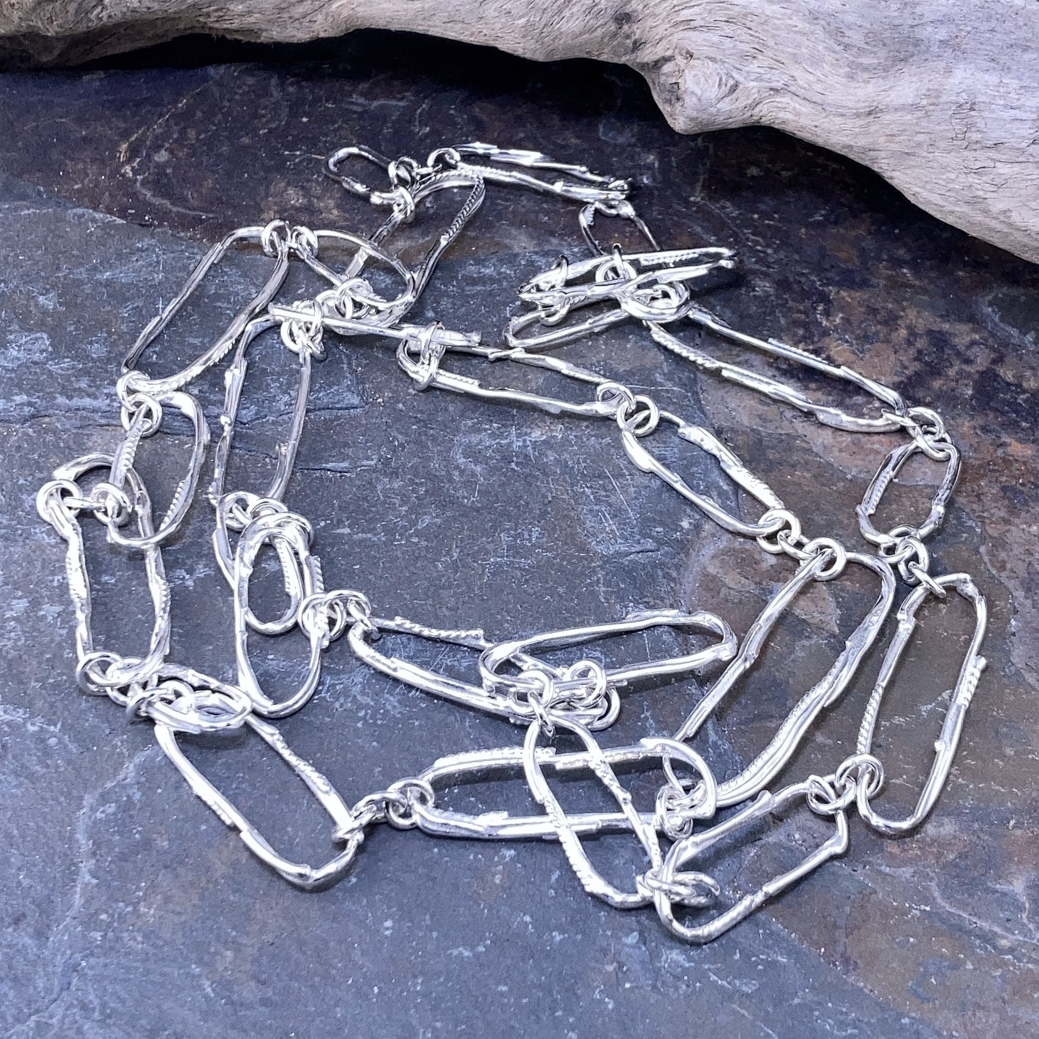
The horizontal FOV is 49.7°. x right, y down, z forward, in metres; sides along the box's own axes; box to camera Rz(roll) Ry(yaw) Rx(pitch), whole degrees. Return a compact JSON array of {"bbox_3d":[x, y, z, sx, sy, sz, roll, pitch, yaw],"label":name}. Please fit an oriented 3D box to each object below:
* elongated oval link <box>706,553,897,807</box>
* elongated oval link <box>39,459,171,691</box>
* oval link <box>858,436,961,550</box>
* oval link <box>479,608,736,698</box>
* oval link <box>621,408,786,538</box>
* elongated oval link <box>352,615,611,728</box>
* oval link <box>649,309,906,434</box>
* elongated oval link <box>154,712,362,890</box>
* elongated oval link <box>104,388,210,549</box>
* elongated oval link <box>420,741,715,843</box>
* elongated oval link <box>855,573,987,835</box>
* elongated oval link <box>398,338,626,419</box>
[{"bbox_3d":[0.040,0.023,0.167,0.015,0.003,0.051,35,63,21],"label":"elongated oval link"},{"bbox_3d":[-0.064,0.006,0.177,0.014,0.004,0.044,-18,58,-12],"label":"elongated oval link"},{"bbox_3d":[0.065,-0.005,0.185,0.011,0.003,0.026,33,62,20],"label":"oval link"},{"bbox_3d":[0.013,0.020,0.166,0.038,0.003,0.010,-7,57,-8],"label":"oval link"},{"bbox_3d":[0.033,-0.009,0.204,0.013,0.004,0.036,-36,62,-23],"label":"oval link"},{"bbox_3d":[-0.006,0.024,0.179,0.045,0.004,0.012,20,57,14],"label":"elongated oval link"},{"bbox_3d":[0.045,-0.027,0.200,0.049,0.003,0.012,27,60,17],"label":"oval link"},{"bbox_3d":[-0.037,0.037,0.157,0.037,0.003,0.014,37,63,22],"label":"elongated oval link"},{"bbox_3d":[-0.060,-0.009,0.187,0.014,0.003,0.034,0,50,0],"label":"elongated oval link"},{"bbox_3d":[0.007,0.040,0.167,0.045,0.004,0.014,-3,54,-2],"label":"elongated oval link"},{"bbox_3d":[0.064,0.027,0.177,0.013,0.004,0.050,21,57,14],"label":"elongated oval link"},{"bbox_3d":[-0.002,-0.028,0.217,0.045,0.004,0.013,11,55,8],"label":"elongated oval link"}]

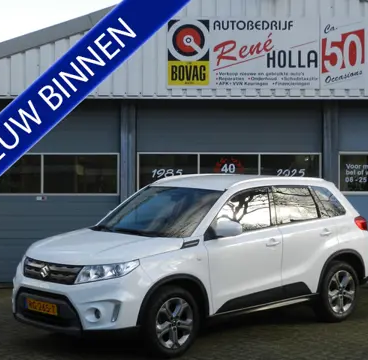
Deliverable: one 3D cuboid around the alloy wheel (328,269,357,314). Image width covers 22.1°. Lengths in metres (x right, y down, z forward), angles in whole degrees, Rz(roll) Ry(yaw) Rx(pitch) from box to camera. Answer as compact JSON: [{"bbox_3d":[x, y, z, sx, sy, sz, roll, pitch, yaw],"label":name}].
[{"bbox_3d":[1.677,1.226,10.422,0.465,0.465,0.180,-3,3,-43],"label":"alloy wheel"}]

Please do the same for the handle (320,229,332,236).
[{"bbox_3d":[1.536,0.562,10.134,0.195,0.064,0.053,-3,3,-43],"label":"handle"}]

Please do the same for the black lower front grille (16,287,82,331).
[{"bbox_3d":[-1.281,1.188,8.711,0.140,0.340,1.030,-3,3,-43],"label":"black lower front grille"}]

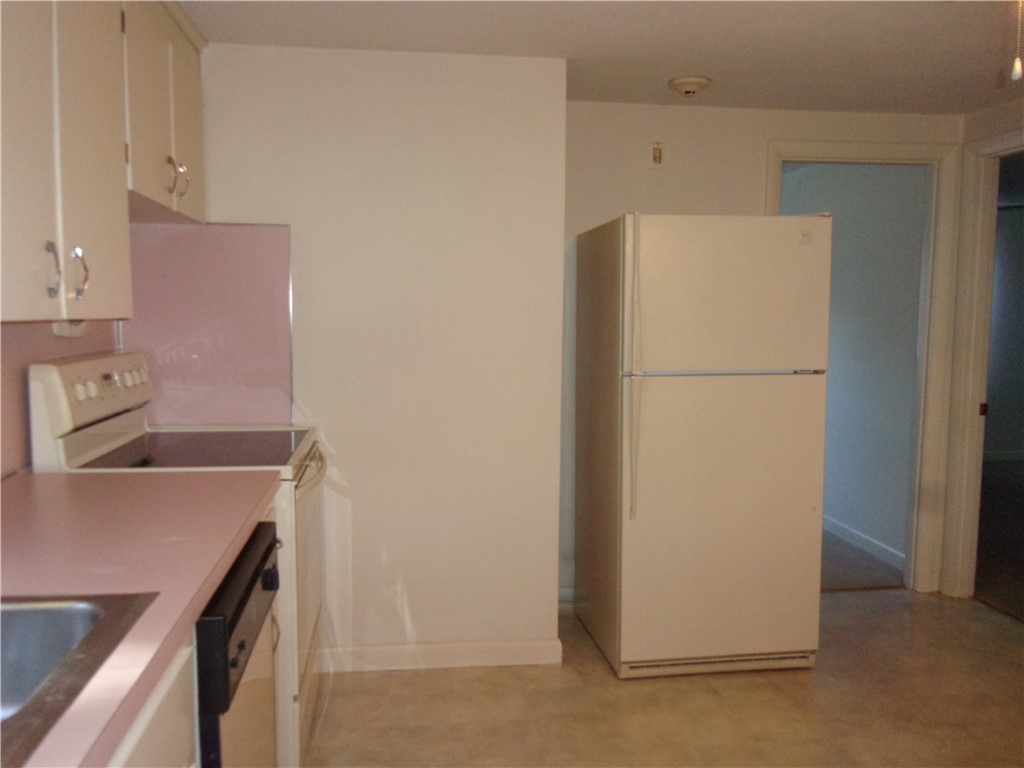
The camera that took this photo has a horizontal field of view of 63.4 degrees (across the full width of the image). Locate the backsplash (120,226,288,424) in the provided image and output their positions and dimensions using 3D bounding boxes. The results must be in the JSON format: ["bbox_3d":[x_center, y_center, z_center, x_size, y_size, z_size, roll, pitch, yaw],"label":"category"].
[{"bbox_3d":[-1.071,-0.200,2.904,0.587,0.719,0.012,-1,5,-8],"label":"backsplash"}]

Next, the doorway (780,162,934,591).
[{"bbox_3d":[1.593,-0.016,3.976,0.762,2.030,0.120,-1,5,-8],"label":"doorway"}]

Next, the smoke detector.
[{"bbox_3d":[0.713,-1.178,3.315,0.170,0.050,0.170,-1,5,-8],"label":"smoke detector"}]

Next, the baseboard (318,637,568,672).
[{"bbox_3d":[-0.263,1.028,3.126,0.933,0.100,0.016,-1,5,-8],"label":"baseboard"}]

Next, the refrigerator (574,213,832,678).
[{"bbox_3d":[0.720,0.216,3.339,0.766,1.681,0.727,-1,5,-9],"label":"refrigerator"}]

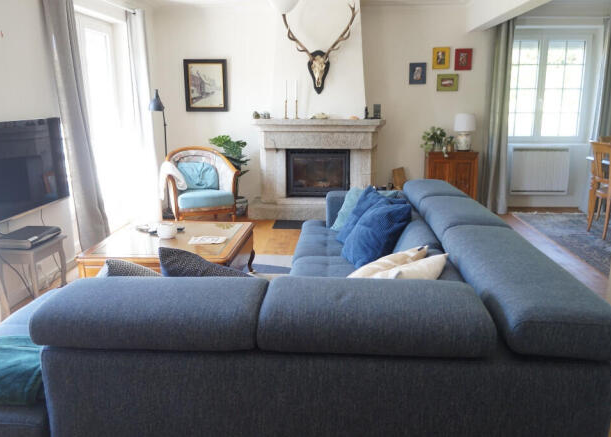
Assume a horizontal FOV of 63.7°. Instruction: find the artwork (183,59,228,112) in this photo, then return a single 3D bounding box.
[{"bbox_3d":[-1.222,-1.634,6.067,0.538,0.622,0.030,0,14,4],"label":"artwork"}]

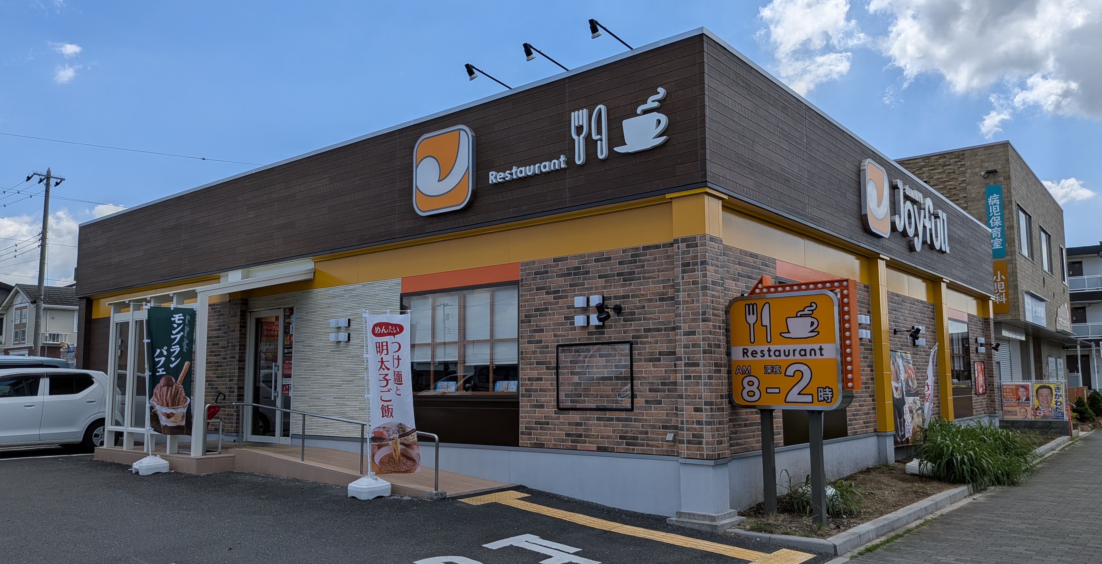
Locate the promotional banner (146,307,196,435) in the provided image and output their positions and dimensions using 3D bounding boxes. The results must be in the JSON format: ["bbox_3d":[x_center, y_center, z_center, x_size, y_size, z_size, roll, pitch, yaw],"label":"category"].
[{"bbox_3d":[-5.569,1.306,11.193,0.600,1.800,0.070,1,-9,-38],"label":"promotional banner"}]

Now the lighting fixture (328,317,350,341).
[{"bbox_3d":[-3.255,0.752,11.811,0.370,0.335,0.110,-6,-9,39],"label":"lighting fixture"}]

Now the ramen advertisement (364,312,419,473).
[{"bbox_3d":[-1.852,1.291,8.883,0.070,1.820,0.600,-10,-9,43],"label":"ramen advertisement"}]

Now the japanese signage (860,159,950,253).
[{"bbox_3d":[6.300,-1.081,13.327,0.100,1.160,5.050,-6,-9,39],"label":"japanese signage"}]

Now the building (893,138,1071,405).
[{"bbox_3d":[14.035,0.952,28.744,8.000,8.250,12.400,-6,-9,39],"label":"building"}]

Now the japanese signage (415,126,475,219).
[{"bbox_3d":[-1.428,-1.456,10.138,1.150,1.130,0.090,-6,-9,39],"label":"japanese signage"}]

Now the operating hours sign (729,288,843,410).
[{"bbox_3d":[2.407,0.696,7.726,1.130,1.160,0.290,-6,-9,39],"label":"operating hours sign"}]

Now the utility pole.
[{"bbox_3d":[-27.105,-0.010,40.447,0.900,12.500,1.500,-6,-9,39],"label":"utility pole"}]

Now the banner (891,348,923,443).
[{"bbox_3d":[6.121,1.967,13.044,0.060,1.560,1.800,-6,-9,39],"label":"banner"}]

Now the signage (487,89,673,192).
[{"bbox_3d":[0.238,-1.631,8.775,2.600,0.680,0.070,-6,-9,39],"label":"signage"}]

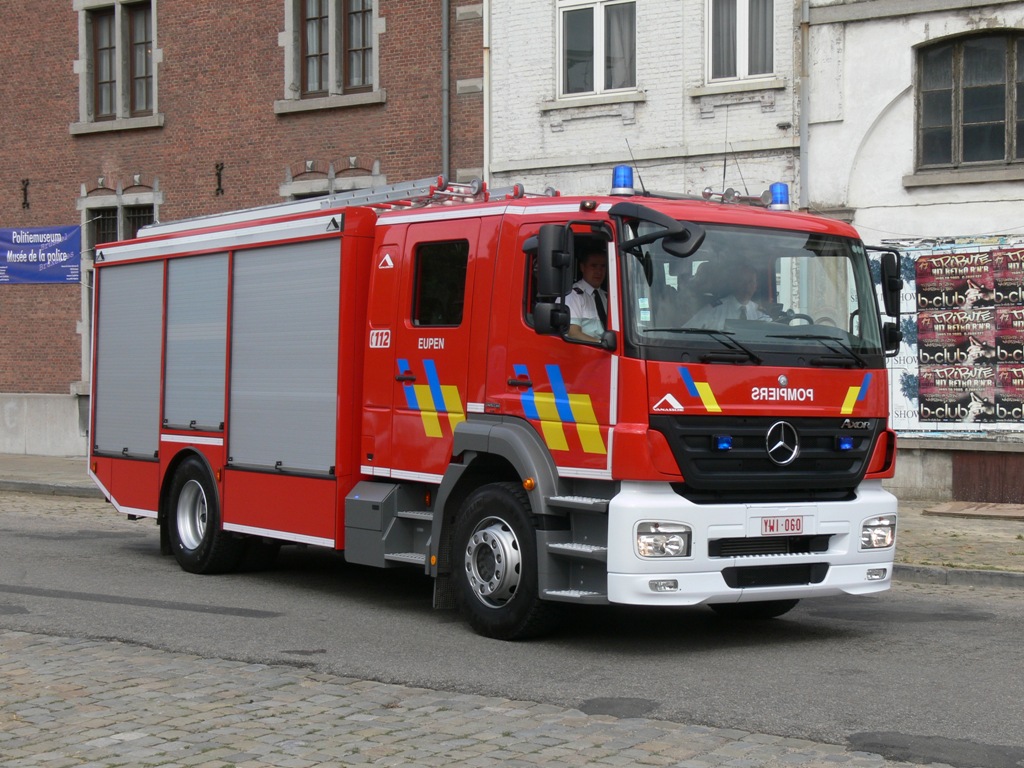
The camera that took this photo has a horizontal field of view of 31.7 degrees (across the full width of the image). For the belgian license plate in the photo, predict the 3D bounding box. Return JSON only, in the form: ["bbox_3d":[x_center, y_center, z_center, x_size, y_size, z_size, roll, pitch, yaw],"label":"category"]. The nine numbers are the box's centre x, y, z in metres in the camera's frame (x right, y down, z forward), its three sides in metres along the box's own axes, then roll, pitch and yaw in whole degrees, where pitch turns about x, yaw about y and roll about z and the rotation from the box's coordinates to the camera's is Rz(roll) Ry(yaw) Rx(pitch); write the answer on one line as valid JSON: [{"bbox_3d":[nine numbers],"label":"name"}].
[{"bbox_3d":[1.647,0.864,10.980,0.340,0.110,0.010,2,-1,-35],"label":"belgian license plate"}]

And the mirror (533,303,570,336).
[{"bbox_3d":[0.243,-0.379,10.576,0.193,0.198,0.109,1,-1,-15],"label":"mirror"}]

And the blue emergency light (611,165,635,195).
[{"bbox_3d":[0.693,-1.277,11.276,0.148,0.184,0.148,1,-1,0],"label":"blue emergency light"}]

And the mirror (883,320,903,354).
[{"bbox_3d":[2.570,-0.318,12.183,0.099,0.203,0.188,1,-1,37],"label":"mirror"}]

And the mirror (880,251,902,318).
[{"bbox_3d":[2.567,-0.659,12.184,0.099,0.436,0.193,1,-1,37],"label":"mirror"}]

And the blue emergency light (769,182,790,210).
[{"bbox_3d":[1.784,-1.245,12.037,0.148,0.184,0.148,1,-1,0],"label":"blue emergency light"}]

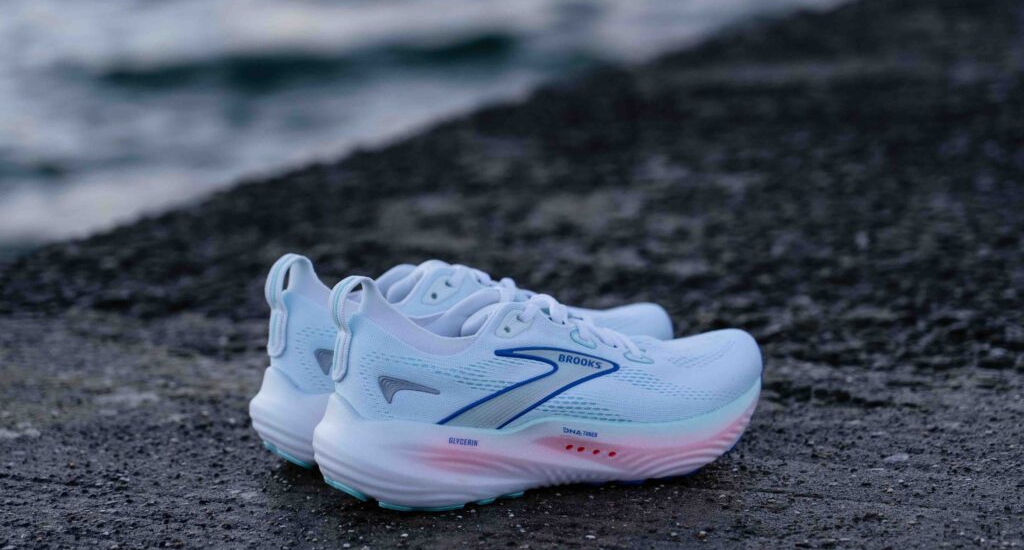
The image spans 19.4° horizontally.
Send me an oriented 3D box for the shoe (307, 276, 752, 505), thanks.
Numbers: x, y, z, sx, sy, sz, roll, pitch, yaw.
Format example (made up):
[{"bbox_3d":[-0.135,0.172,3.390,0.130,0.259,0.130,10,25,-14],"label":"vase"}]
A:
[{"bbox_3d":[0.020,0.055,1.719,0.281,0.128,0.105,-4,10,-25],"label":"shoe"}]

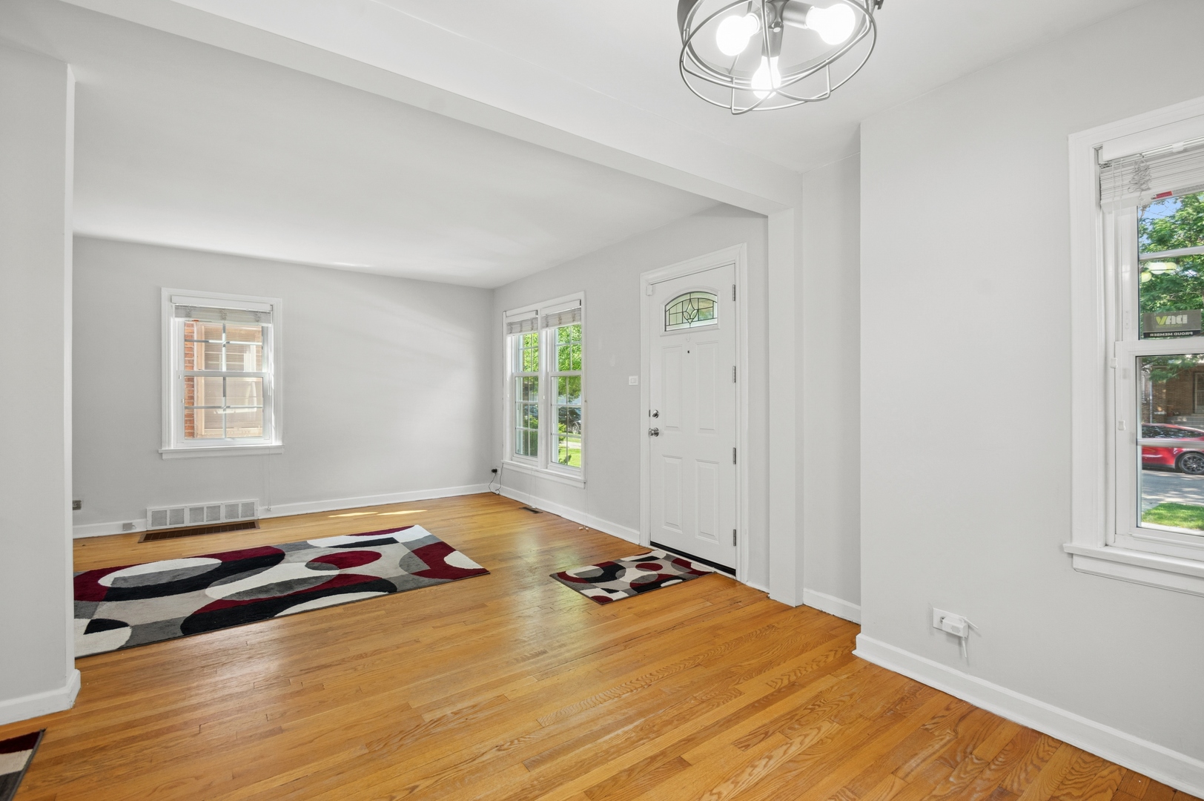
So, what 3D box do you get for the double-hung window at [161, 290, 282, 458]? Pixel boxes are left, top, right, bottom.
[{"bbox_3d":[-3.481,-0.269,4.643,0.885,1.428,0.098,0,0,-33],"label":"double-hung window"}]

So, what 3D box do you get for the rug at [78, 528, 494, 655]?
[{"bbox_3d":[-2.169,1.116,3.197,2.353,0.012,1.570,0,0,-33],"label":"rug"}]

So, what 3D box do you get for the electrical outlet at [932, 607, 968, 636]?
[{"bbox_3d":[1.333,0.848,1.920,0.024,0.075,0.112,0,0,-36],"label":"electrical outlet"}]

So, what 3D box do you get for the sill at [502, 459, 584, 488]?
[{"bbox_3d":[-0.641,0.740,5.103,0.078,0.078,1.653,0,0,-36],"label":"sill"}]

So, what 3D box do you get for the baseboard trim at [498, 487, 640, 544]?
[{"bbox_3d":[-0.507,1.065,4.980,0.022,0.104,2.715,0,0,-36],"label":"baseboard trim"}]

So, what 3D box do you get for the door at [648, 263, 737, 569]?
[{"bbox_3d":[0.614,0.103,3.517,0.049,1.961,0.802,0,0,-36],"label":"door"}]

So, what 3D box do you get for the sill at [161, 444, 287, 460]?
[{"bbox_3d":[-3.455,0.468,4.602,0.920,0.083,0.078,0,0,-33],"label":"sill"}]

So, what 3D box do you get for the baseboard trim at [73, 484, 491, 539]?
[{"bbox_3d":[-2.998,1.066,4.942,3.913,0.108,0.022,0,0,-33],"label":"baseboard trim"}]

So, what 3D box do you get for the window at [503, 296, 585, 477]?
[{"bbox_3d":[-0.626,-0.131,5.192,0.103,1.712,1.604,0,0,-36],"label":"window"}]

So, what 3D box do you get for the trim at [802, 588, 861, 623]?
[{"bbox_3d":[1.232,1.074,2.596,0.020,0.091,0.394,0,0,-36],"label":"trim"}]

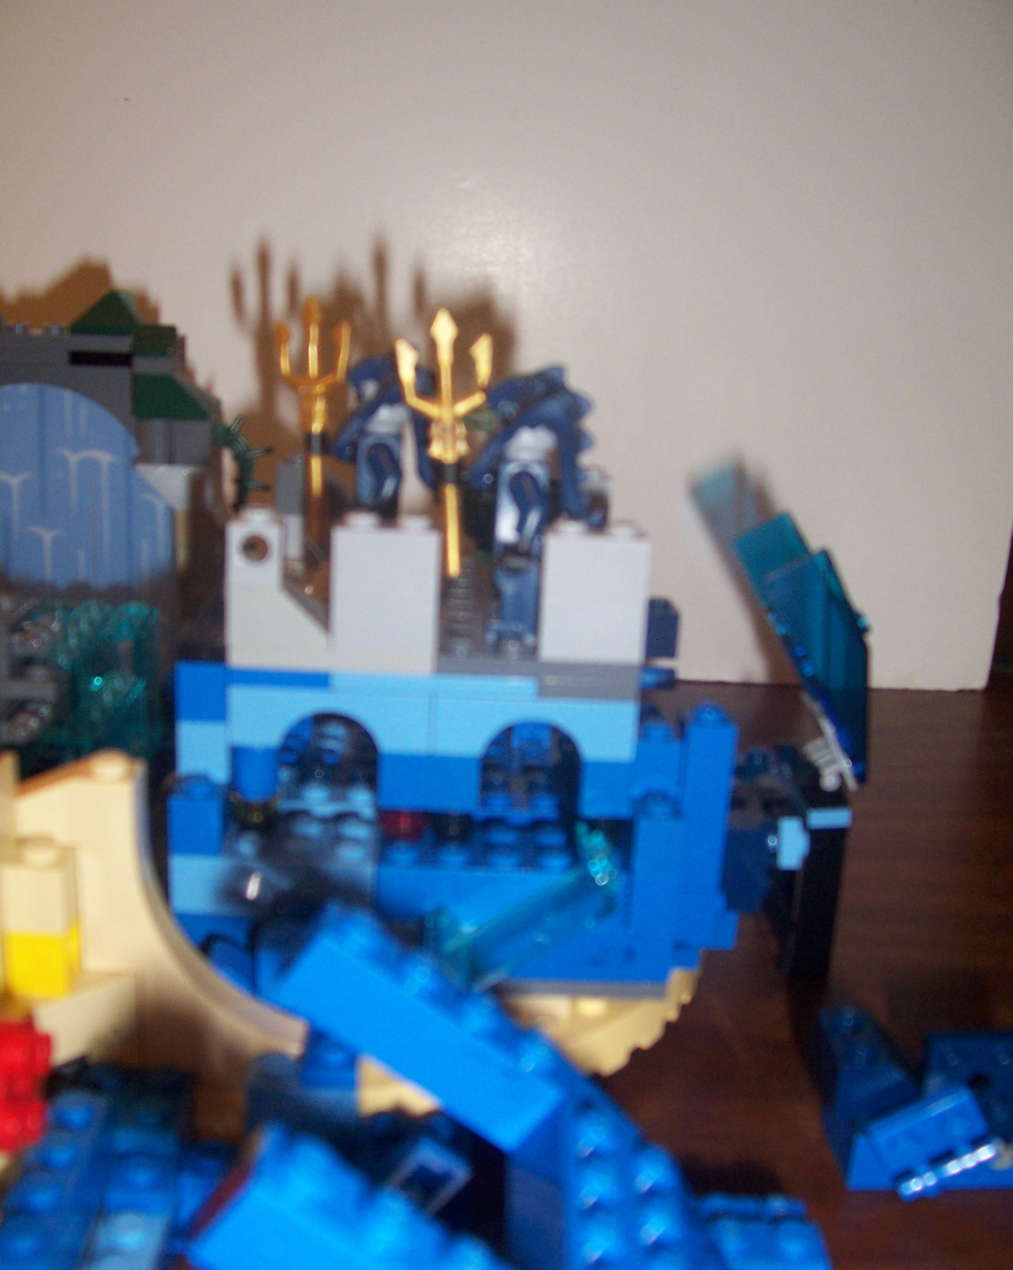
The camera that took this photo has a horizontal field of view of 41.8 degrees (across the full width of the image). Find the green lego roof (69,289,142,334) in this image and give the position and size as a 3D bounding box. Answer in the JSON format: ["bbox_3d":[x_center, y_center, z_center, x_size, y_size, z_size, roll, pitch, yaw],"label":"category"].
[{"bbox_3d":[-0.088,-0.071,0.294,0.016,0.010,0.009,2,14,-2],"label":"green lego roof"}]

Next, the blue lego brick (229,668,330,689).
[{"bbox_3d":[-0.035,0.006,0.209,0.016,0.003,0.008,2,15,-1],"label":"blue lego brick"}]

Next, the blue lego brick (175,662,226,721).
[{"bbox_3d":[-0.047,0.008,0.209,0.008,0.010,0.008,2,15,-1],"label":"blue lego brick"}]

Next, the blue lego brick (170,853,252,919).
[{"bbox_3d":[-0.044,0.038,0.209,0.016,0.010,0.008,2,15,-1],"label":"blue lego brick"}]

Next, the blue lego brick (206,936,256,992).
[{"bbox_3d":[-0.040,0.049,0.204,0.008,0.010,0.008,2,15,-1],"label":"blue lego brick"}]

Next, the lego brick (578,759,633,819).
[{"bbox_3d":[0.016,0.023,0.214,0.008,0.010,0.008,2,15,-1],"label":"lego brick"}]

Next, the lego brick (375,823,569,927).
[{"bbox_3d":[-0.005,0.038,0.214,0.032,0.011,0.016,2,14,-2],"label":"lego brick"}]

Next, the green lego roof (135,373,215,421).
[{"bbox_3d":[-0.071,-0.051,0.284,0.016,0.010,0.009,2,14,-2],"label":"green lego roof"}]

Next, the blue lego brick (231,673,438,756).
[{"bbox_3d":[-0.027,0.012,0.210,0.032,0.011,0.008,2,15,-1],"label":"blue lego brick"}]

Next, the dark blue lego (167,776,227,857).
[{"bbox_3d":[-0.047,0.028,0.206,0.008,0.011,0.008,2,15,-1],"label":"dark blue lego"}]

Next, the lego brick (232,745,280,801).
[{"bbox_3d":[-0.040,0.021,0.212,0.008,0.010,0.008,2,14,-2],"label":"lego brick"}]

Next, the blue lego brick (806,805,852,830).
[{"bbox_3d":[0.058,0.032,0.246,0.008,0.004,0.008,1,14,-8],"label":"blue lego brick"}]

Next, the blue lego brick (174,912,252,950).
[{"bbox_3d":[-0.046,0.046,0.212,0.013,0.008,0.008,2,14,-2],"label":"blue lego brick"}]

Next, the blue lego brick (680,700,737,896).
[{"bbox_3d":[0.032,0.026,0.215,0.008,0.030,0.008,2,15,-1],"label":"blue lego brick"}]

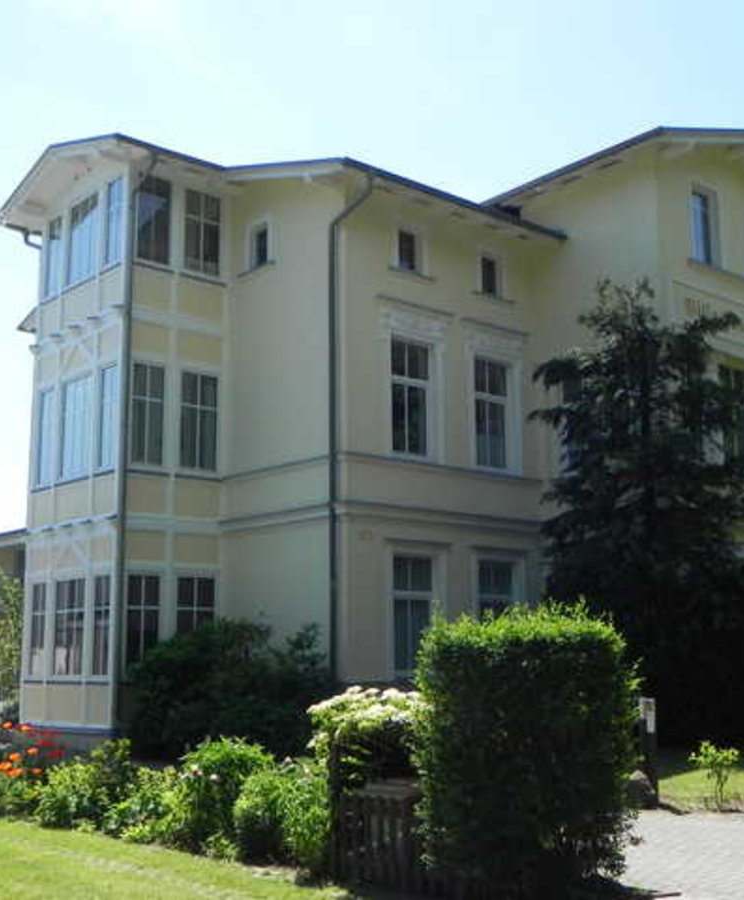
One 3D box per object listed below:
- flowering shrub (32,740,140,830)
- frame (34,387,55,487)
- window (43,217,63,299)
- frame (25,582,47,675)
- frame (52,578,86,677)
[{"bbox_3d":[-2.829,3.288,11.353,1.004,0.782,1.004,2,-10,-14],"label":"flowering shrub"},{"bbox_3d":[-6.141,-0.251,21.452,0.100,1.828,0.617,8,-14,-40],"label":"frame"},{"bbox_3d":[-6.136,-3.704,22.036,0.100,1.466,0.689,8,-14,-40],"label":"window"},{"bbox_3d":[-6.262,3.350,21.348,0.100,1.710,0.714,8,-13,-41],"label":"frame"},{"bbox_3d":[-5.249,3.068,19.843,0.100,1.682,1.080,8,-14,-40],"label":"frame"}]

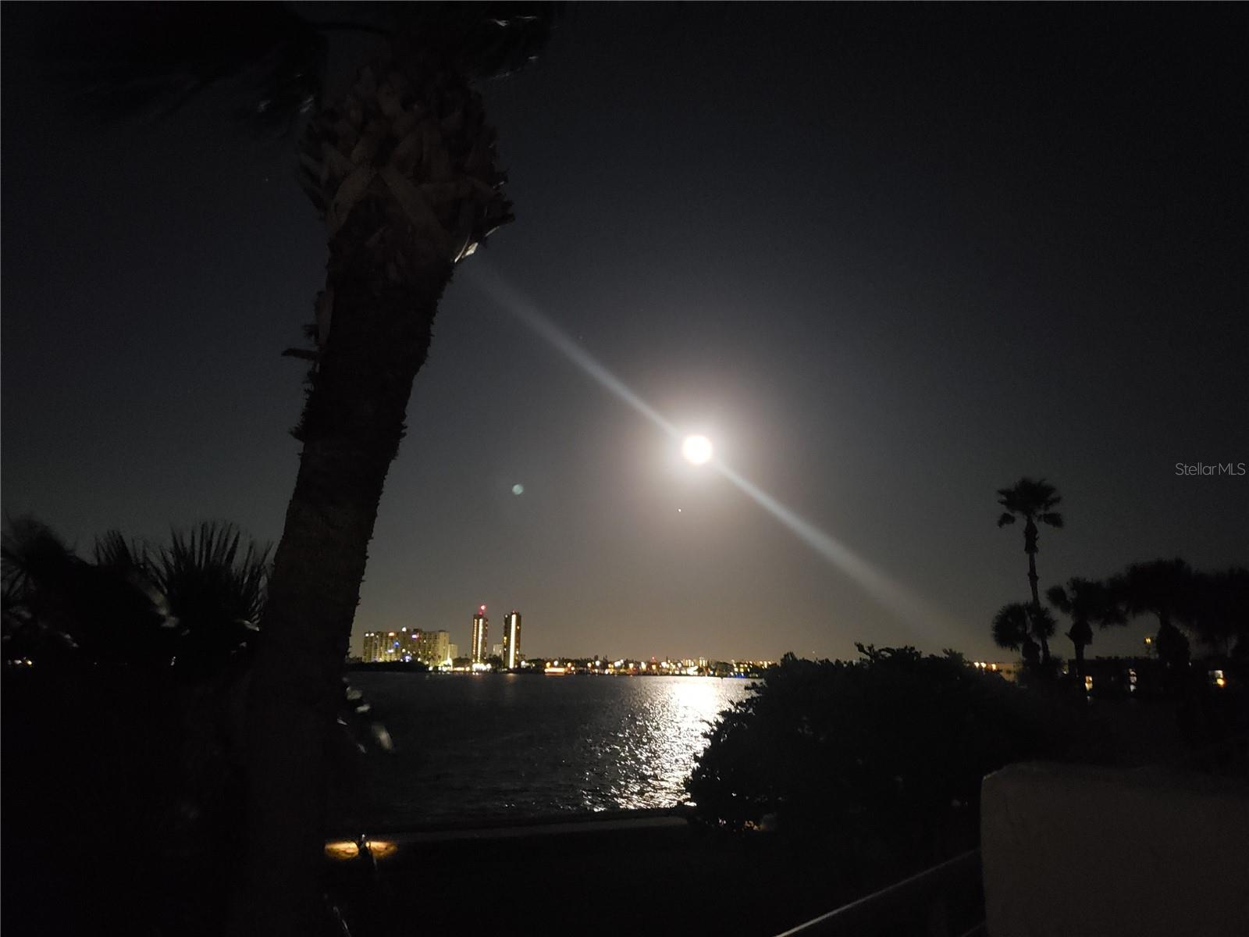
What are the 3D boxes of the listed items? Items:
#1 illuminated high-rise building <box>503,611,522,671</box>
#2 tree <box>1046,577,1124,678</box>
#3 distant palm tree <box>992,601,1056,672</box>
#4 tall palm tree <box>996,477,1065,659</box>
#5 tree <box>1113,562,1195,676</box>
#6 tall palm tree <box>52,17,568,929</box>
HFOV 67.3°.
[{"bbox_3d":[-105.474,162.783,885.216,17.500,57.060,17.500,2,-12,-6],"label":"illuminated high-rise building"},{"bbox_3d":[18.001,7.208,36.358,3.100,5.980,3.100,-5,-13,25],"label":"tree"},{"bbox_3d":[17.632,8.550,41.183,2.900,5.370,2.900,-4,-13,22],"label":"distant palm tree"},{"bbox_3d":[18.318,5.780,41.781,3.000,11.060,3.000,-4,-13,23],"label":"tall palm tree"},{"bbox_3d":[18.478,6.239,32.477,3.200,6.250,3.200,-6,-14,29],"label":"tree"},{"bbox_3d":[-1.438,-0.151,4.631,3.100,6.400,3.100,1,-12,0],"label":"tall palm tree"}]

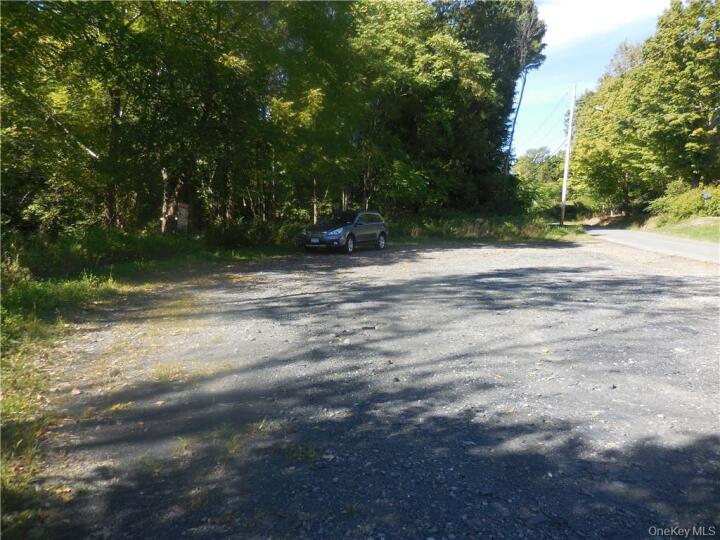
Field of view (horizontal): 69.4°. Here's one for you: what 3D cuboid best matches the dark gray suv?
[{"bbox_3d":[-0.440,-1.555,20.850,1.820,1.650,4.770,4,7,28],"label":"dark gray suv"}]

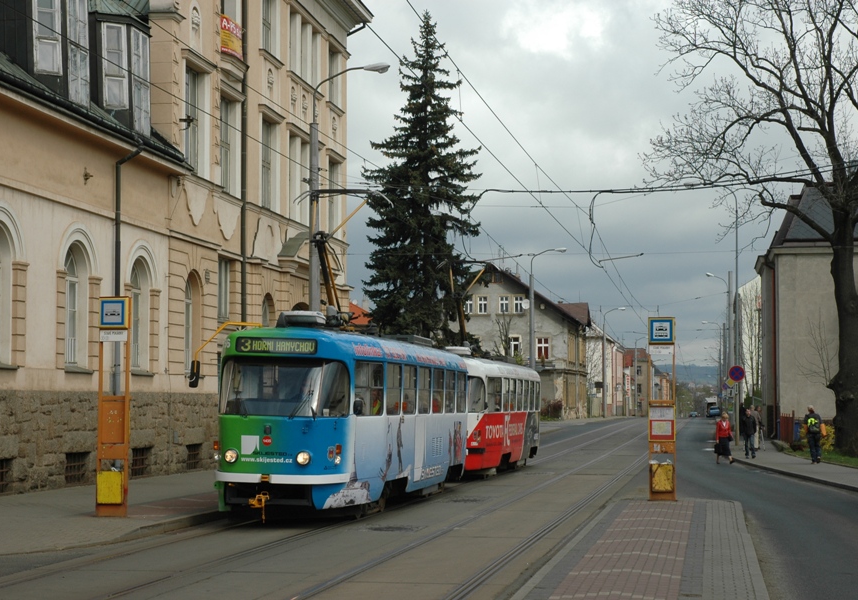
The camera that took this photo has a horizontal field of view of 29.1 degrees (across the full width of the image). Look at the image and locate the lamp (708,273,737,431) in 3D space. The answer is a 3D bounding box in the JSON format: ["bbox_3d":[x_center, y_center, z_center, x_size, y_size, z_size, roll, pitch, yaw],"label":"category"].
[{"bbox_3d":[16.723,3.036,95.485,1.380,9.220,0.300,0,-3,-2],"label":"lamp"}]

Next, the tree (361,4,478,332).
[{"bbox_3d":[-0.377,-3.931,82.369,6.000,21.300,6.000,-1,-3,10],"label":"tree"}]

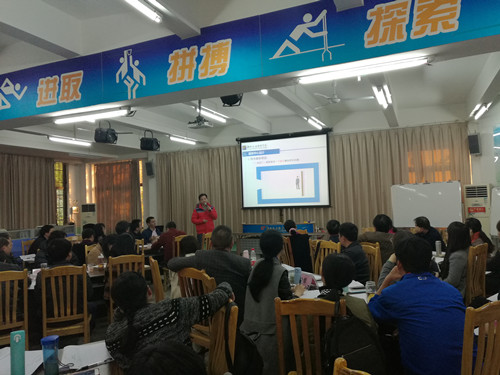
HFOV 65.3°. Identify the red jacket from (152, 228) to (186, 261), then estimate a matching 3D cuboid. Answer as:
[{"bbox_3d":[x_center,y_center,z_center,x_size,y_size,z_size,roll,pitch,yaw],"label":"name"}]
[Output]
[{"bbox_3d":[-1.436,1.032,7.000,0.540,0.640,0.480,-1,-2,-38],"label":"red jacket"}]

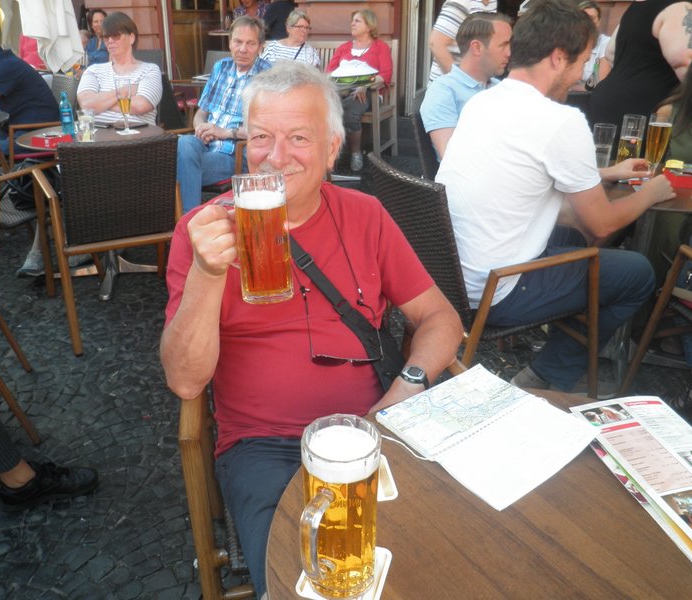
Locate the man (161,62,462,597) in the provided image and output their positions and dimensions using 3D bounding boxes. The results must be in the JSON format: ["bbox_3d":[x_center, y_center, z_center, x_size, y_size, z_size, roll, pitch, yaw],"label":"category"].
[{"bbox_3d":[-0.060,0.227,1.194,0.580,1.240,0.780,-4,25,-9],"label":"man"}]

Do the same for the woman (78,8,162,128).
[{"bbox_3d":[-1.240,-0.873,3.561,0.530,1.270,0.780,3,25,5],"label":"woman"}]

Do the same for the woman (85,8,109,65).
[{"bbox_3d":[-2.080,-1.792,5.560,0.480,1.260,0.750,-2,25,-5],"label":"woman"}]

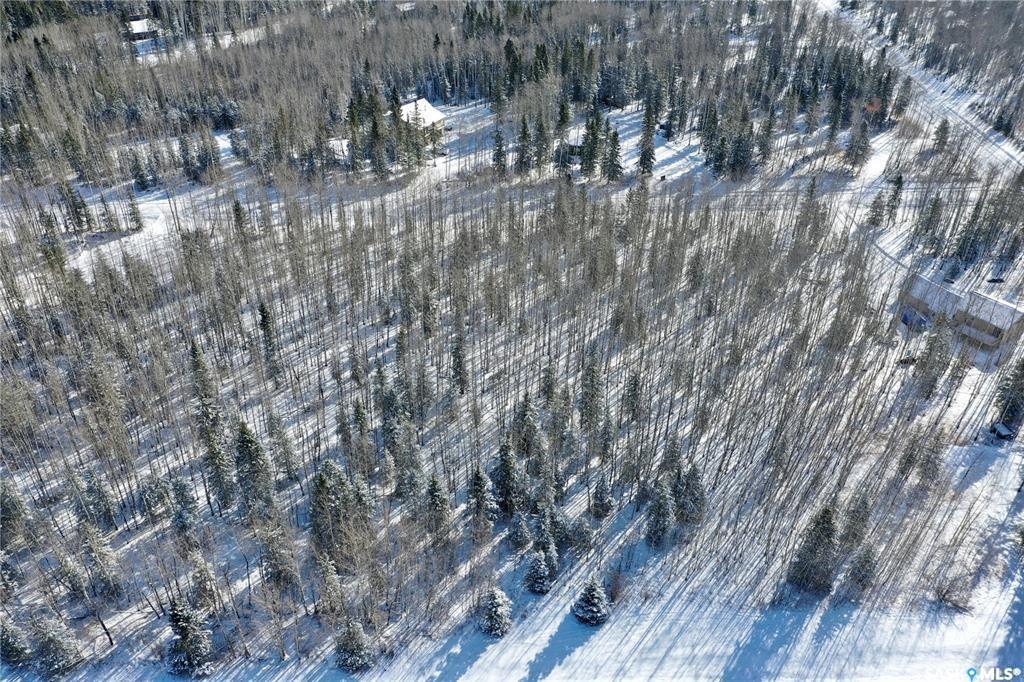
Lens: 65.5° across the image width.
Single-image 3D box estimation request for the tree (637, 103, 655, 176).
[{"bbox_3d":[28.532,-42.028,165.202,3.850,15.800,3.850,2,34,0],"label":"tree"}]

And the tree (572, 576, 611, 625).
[{"bbox_3d":[8.838,27.196,85.824,4.280,5.450,4.280,2,33,0],"label":"tree"}]

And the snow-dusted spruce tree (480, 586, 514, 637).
[{"bbox_3d":[-1.425,25.041,75.047,3.070,5.730,3.070,2,34,0],"label":"snow-dusted spruce tree"}]

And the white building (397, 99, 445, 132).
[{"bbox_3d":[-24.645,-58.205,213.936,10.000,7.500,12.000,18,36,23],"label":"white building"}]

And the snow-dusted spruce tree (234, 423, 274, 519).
[{"bbox_3d":[-30.946,15.082,94.479,4.390,14.690,4.390,2,33,0],"label":"snow-dusted spruce tree"}]

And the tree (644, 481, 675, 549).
[{"bbox_3d":[15.905,17.909,83.292,3.150,9.050,3.150,2,34,0],"label":"tree"}]

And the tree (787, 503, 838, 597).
[{"bbox_3d":[30.858,20.285,78.966,4.680,10.810,4.680,2,34,0],"label":"tree"}]

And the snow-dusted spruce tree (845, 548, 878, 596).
[{"bbox_3d":[39.809,25.241,89.236,3.330,6.450,3.330,2,33,0],"label":"snow-dusted spruce tree"}]

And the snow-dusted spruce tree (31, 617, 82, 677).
[{"bbox_3d":[-45.983,29.447,78.951,4.490,6.670,4.490,2,33,0],"label":"snow-dusted spruce tree"}]

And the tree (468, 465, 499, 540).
[{"bbox_3d":[-3.236,18.606,93.429,3.600,11.130,3.600,2,33,0],"label":"tree"}]

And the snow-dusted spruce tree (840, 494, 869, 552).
[{"bbox_3d":[36.683,18.954,83.935,2.600,7.680,2.600,2,34,0],"label":"snow-dusted spruce tree"}]

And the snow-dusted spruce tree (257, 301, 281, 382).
[{"bbox_3d":[-36.580,0.330,117.750,3.270,14.550,3.270,-9,35,-17],"label":"snow-dusted spruce tree"}]

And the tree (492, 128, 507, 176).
[{"bbox_3d":[-2.920,-45.320,191.900,3.420,11.980,3.420,1,33,-1],"label":"tree"}]

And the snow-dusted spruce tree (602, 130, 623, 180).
[{"bbox_3d":[24.700,-44.980,192.180,4.880,12.800,4.880,6,33,6],"label":"snow-dusted spruce tree"}]

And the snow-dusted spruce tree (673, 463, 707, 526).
[{"bbox_3d":[22.290,18.520,97.910,4.140,9.370,4.140,12,34,15],"label":"snow-dusted spruce tree"}]

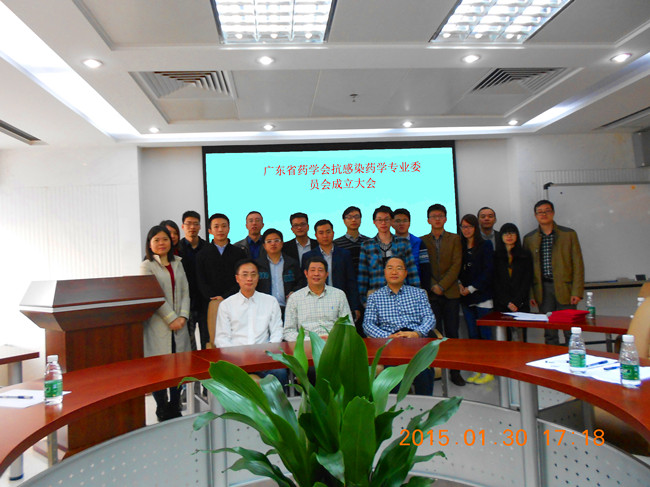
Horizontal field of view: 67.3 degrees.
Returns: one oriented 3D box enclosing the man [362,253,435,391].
[{"bbox_3d":[0.511,0.710,3.300,0.550,1.250,0.750,-3,-2,5],"label":"man"}]

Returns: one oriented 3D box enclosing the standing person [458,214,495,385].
[{"bbox_3d":[1.505,0.526,4.800,0.420,1.620,0.310,-5,-3,38],"label":"standing person"}]

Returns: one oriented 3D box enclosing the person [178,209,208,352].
[{"bbox_3d":[-1.193,0.583,4.500,0.480,1.755,0.290,-2,-2,-14],"label":"person"}]

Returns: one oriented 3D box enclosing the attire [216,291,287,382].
[{"bbox_3d":[-0.503,0.814,3.370,0.500,0.980,0.680,-2,-2,-10],"label":"attire"}]

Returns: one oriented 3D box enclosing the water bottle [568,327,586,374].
[{"bbox_3d":[0.964,0.406,1.860,0.064,0.172,0.064,-3,-2,0],"label":"water bottle"}]

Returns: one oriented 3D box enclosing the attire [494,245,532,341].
[{"bbox_3d":[1.808,0.634,4.600,0.400,1.260,0.280,-4,-2,26],"label":"attire"}]

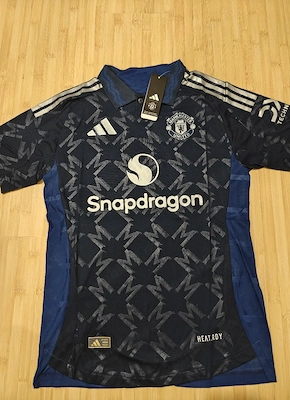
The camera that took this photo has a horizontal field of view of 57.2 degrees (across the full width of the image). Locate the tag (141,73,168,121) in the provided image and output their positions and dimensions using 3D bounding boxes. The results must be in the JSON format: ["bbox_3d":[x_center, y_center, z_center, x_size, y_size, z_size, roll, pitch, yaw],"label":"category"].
[{"bbox_3d":[0.024,-0.254,0.657,0.042,0.006,0.121,11,79,2],"label":"tag"}]

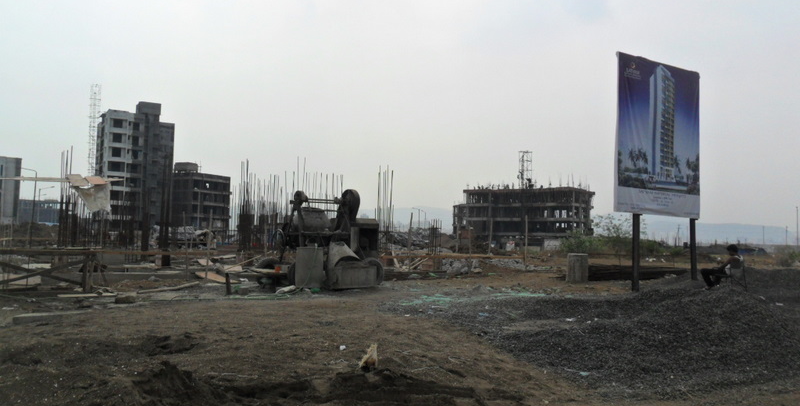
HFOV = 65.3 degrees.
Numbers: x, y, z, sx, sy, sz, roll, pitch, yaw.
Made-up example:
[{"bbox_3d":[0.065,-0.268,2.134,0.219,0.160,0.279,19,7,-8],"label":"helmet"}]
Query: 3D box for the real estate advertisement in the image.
[{"bbox_3d":[8.315,-2.046,19.991,3.920,4.910,0.130,3,-4,-30],"label":"real estate advertisement"}]

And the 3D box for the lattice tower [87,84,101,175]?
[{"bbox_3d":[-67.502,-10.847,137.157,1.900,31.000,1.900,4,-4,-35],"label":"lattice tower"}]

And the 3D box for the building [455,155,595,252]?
[{"bbox_3d":[27.223,-0.126,135.726,26.500,19.500,14.000,0,-4,34],"label":"building"}]

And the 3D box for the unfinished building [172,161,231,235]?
[{"bbox_3d":[-50.798,-1.042,157.941,10.500,16.800,11.000,0,-4,34],"label":"unfinished building"}]

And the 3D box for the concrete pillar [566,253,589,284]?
[{"bbox_3d":[6.286,2.320,22.100,0.740,1.050,0.720,1,-3,16],"label":"concrete pillar"}]

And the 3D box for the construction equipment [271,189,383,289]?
[{"bbox_3d":[-2.126,1.070,18.300,3.100,2.800,2.200,2,-3,-12],"label":"construction equipment"}]

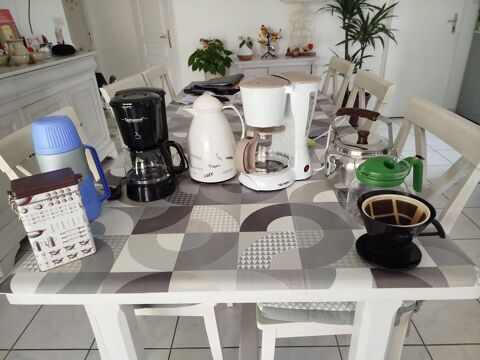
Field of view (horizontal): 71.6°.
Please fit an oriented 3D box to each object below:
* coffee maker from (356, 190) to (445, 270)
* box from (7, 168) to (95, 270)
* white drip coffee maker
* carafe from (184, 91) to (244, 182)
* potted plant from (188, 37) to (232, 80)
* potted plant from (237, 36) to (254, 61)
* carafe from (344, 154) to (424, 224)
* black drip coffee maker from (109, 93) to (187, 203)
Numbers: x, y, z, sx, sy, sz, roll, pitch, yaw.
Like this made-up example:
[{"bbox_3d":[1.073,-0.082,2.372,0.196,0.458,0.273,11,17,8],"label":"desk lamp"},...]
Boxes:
[{"bbox_3d":[0.320,0.097,0.663,0.172,0.105,0.138,-2,26,3],"label":"coffee maker"},{"bbox_3d":[-0.368,0.076,0.668,0.110,0.174,0.074,-18,30,-28],"label":"box"},{"bbox_3d":[0.088,-0.143,0.960,0.223,0.302,0.186,-24,33,-37],"label":"white drip coffee maker"},{"bbox_3d":[-0.077,-0.141,1.025,0.187,0.259,0.154,-5,26,-4],"label":"carafe"},{"bbox_3d":[-0.295,-1.210,3.560,0.450,0.560,0.420,-2,26,3],"label":"potted plant"},{"bbox_3d":[0.060,-1.436,3.639,0.200,0.243,0.180,-2,26,3],"label":"potted plant"},{"bbox_3d":[0.332,0.025,0.752,0.185,0.132,0.125,-11,27,-16],"label":"carafe"},{"bbox_3d":[-0.247,-0.103,0.947,0.191,0.276,0.180,-5,26,-4],"label":"black drip coffee maker"}]

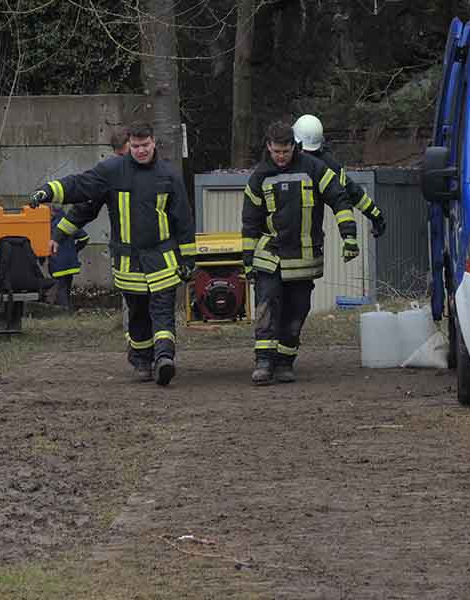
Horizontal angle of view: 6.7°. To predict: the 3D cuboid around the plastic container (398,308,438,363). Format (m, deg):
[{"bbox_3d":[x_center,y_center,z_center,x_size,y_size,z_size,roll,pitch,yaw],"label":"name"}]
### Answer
[{"bbox_3d":[1.343,0.287,30.100,0.280,0.420,0.290,0,1,0],"label":"plastic container"}]

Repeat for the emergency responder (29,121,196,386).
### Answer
[{"bbox_3d":[-0.832,-0.315,27.700,1.120,1.810,0.580,0,1,0],"label":"emergency responder"}]

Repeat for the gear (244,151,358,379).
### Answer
[{"bbox_3d":[0.440,-0.270,27.600,0.770,1.550,0.480,0,1,-5],"label":"gear"}]

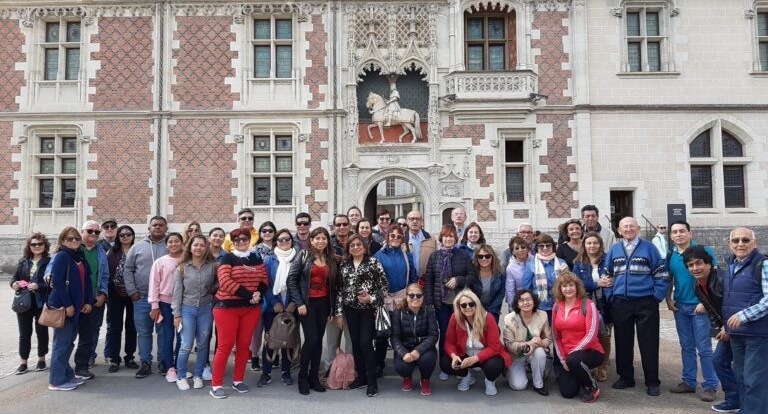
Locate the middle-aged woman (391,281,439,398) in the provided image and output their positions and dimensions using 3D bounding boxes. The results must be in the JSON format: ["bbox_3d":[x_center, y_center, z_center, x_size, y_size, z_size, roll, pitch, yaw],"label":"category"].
[{"bbox_3d":[0.298,1.286,5.759,0.500,1.038,0.650,-1,-3,0],"label":"middle-aged woman"}]

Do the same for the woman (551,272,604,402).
[{"bbox_3d":[1.907,1.253,5.759,0.500,1.190,0.660,-2,-3,27],"label":"woman"}]

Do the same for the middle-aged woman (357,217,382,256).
[{"bbox_3d":[-0.211,1.005,6.741,0.460,1.700,0.320,0,-3,-3],"label":"middle-aged woman"}]

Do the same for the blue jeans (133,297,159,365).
[{"bbox_3d":[-2.567,1.325,6.355,0.400,0.880,0.280,0,-3,-10],"label":"blue jeans"}]

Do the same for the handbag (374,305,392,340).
[{"bbox_3d":[-0.005,1.156,5.750,0.200,0.330,0.140,0,-3,-11],"label":"handbag"}]

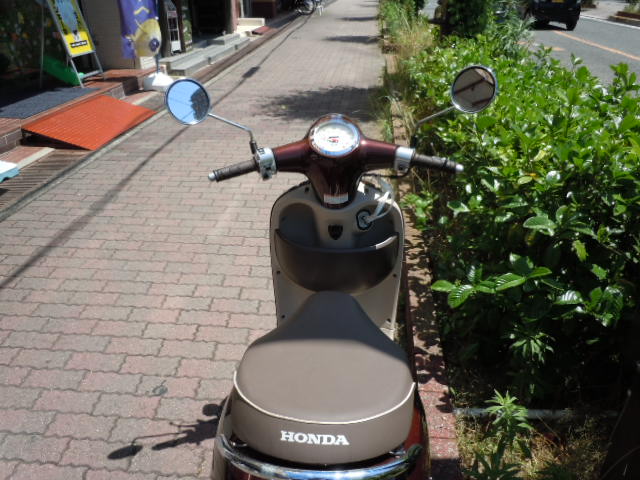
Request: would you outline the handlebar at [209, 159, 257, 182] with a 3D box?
[{"bbox_3d":[-0.228,-0.181,1.345,0.122,0.034,0.034,-19,31,-11],"label":"handlebar"}]

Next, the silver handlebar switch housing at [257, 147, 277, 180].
[{"bbox_3d":[-0.141,-0.201,1.360,0.046,0.075,0.055,-13,29,-6],"label":"silver handlebar switch housing"}]

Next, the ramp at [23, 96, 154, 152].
[{"bbox_3d":[-2.162,-1.163,5.021,0.665,0.176,1.370,3,27,6],"label":"ramp"}]

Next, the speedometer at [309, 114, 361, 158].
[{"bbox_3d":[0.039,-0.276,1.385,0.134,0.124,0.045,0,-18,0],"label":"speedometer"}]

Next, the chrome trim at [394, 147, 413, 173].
[{"bbox_3d":[0.218,-0.211,1.357,0.043,0.058,0.050,9,28,8],"label":"chrome trim"}]

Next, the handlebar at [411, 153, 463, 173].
[{"bbox_3d":[0.305,-0.199,1.339,0.128,0.034,0.034,16,30,12],"label":"handlebar"}]

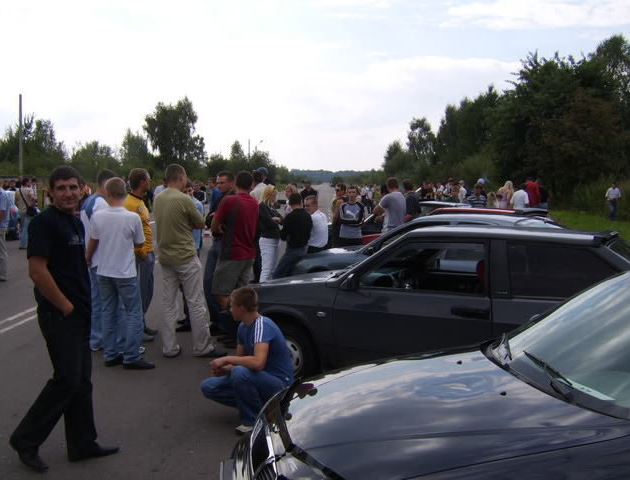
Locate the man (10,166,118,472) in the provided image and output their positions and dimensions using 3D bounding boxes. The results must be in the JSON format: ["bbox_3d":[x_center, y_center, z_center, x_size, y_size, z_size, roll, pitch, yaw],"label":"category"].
[{"bbox_3d":[-1.512,0.462,3.460,0.620,1.780,0.560,3,6,28],"label":"man"}]

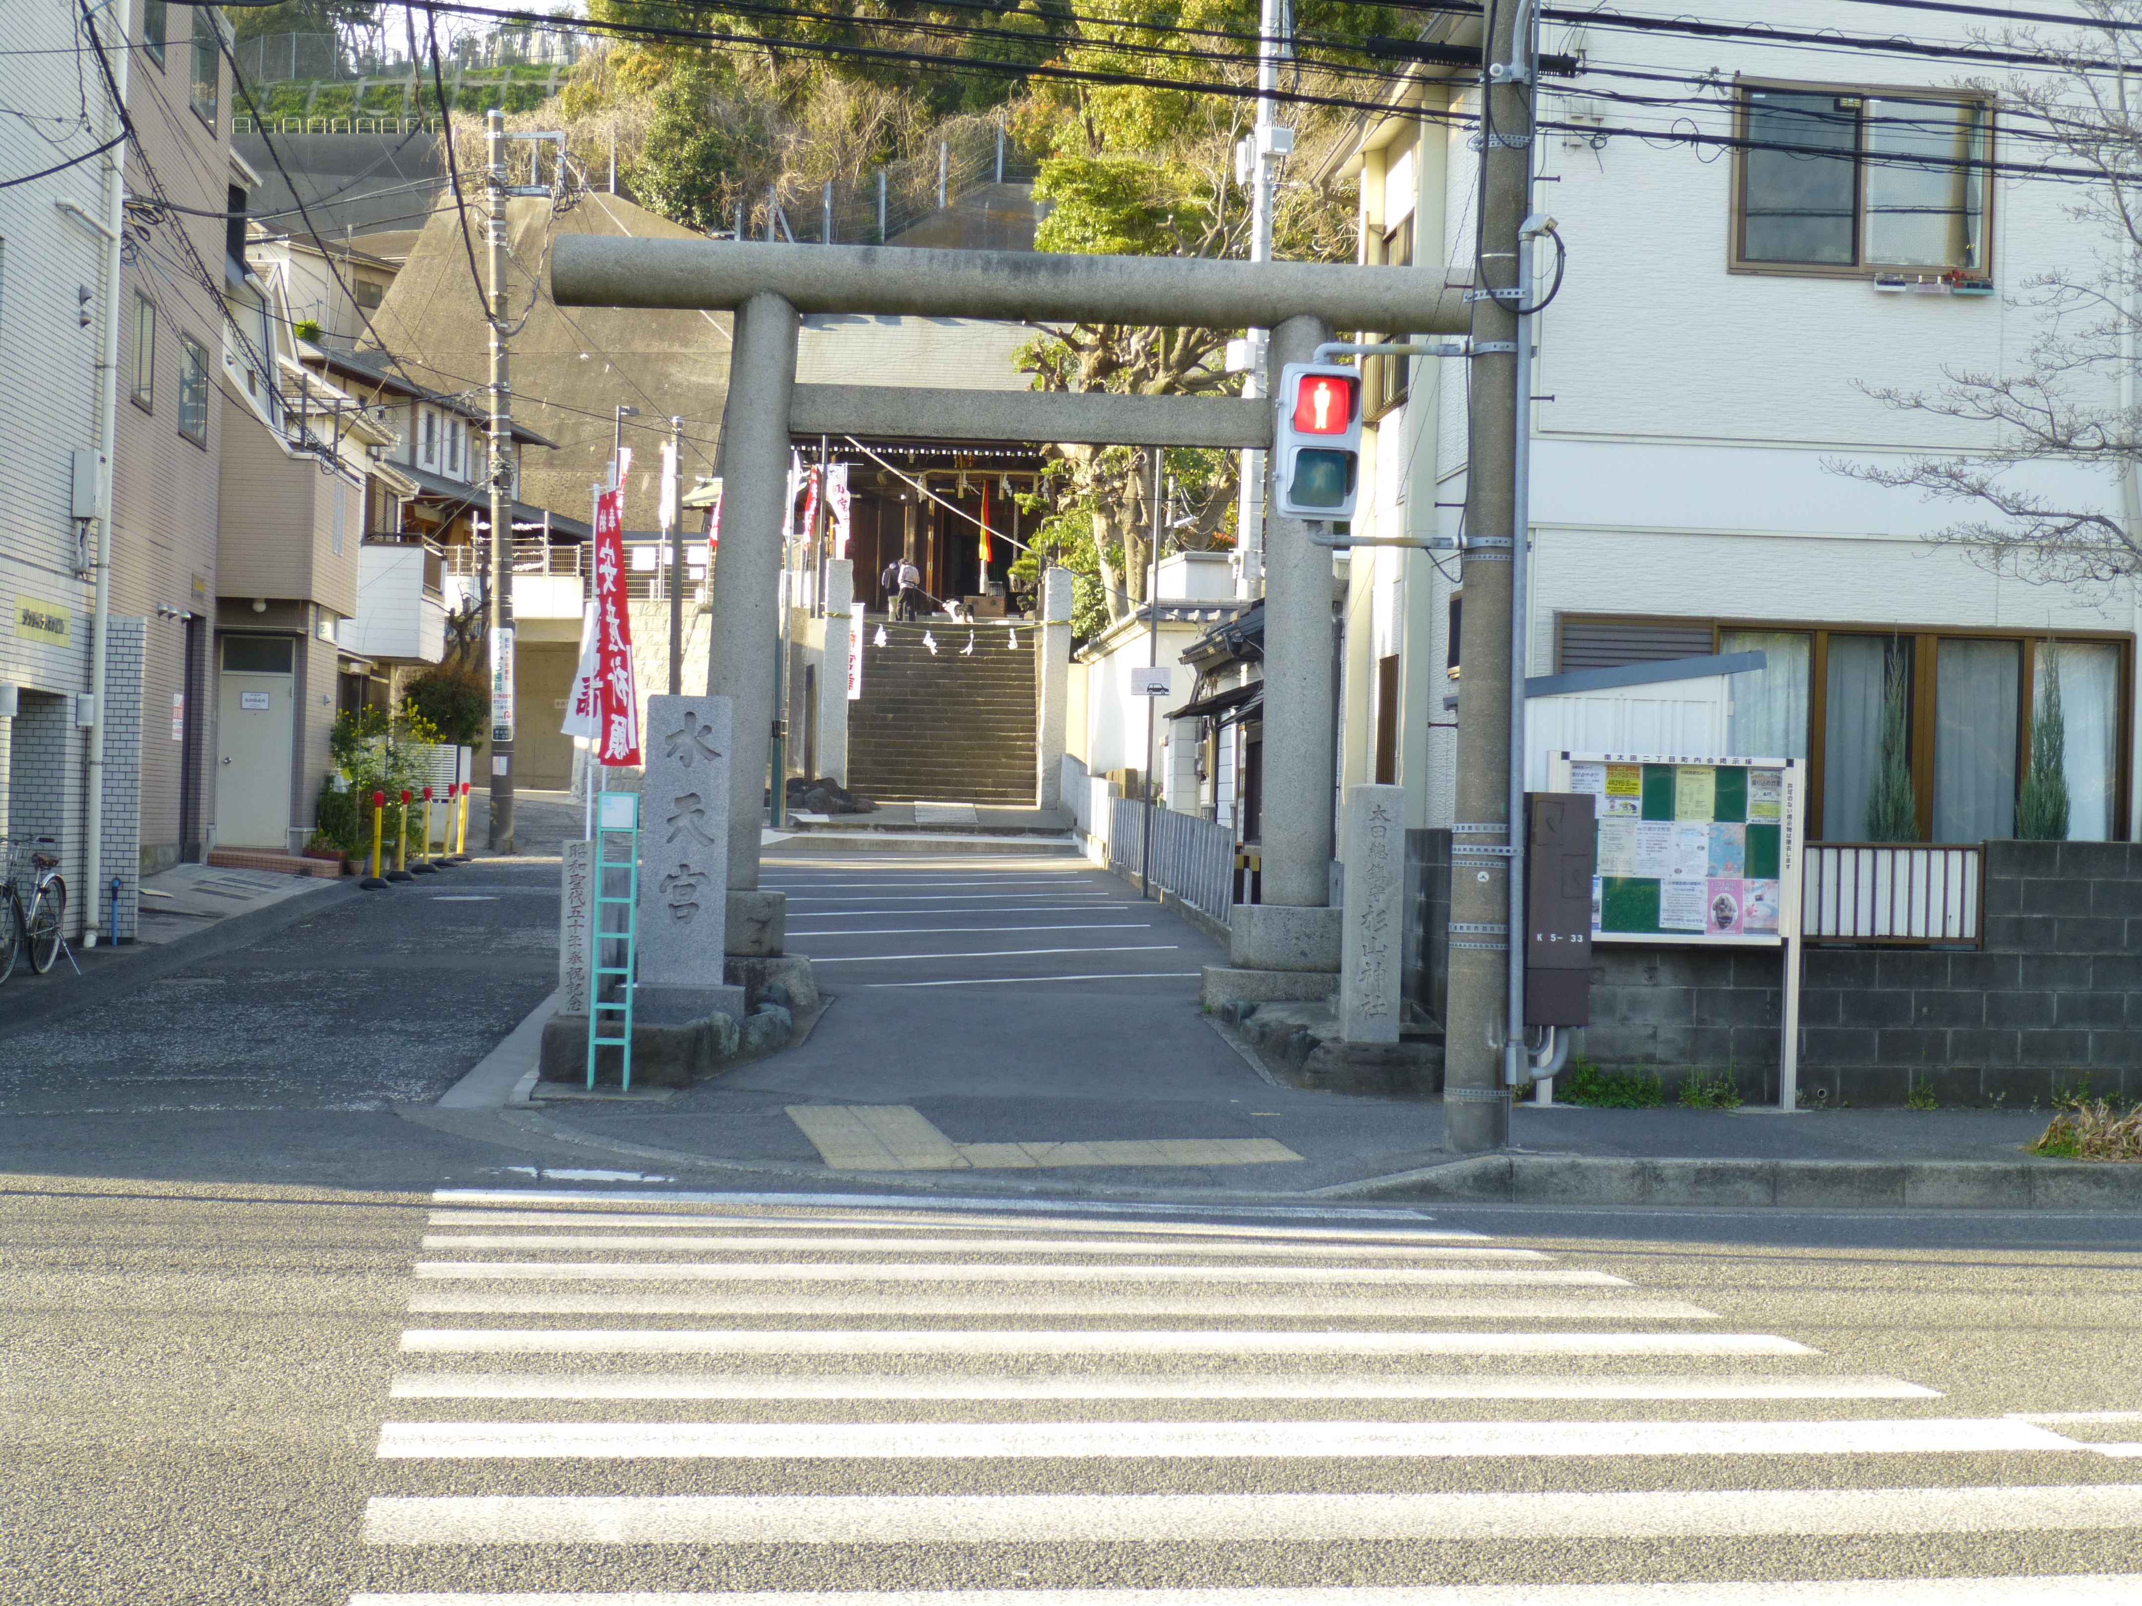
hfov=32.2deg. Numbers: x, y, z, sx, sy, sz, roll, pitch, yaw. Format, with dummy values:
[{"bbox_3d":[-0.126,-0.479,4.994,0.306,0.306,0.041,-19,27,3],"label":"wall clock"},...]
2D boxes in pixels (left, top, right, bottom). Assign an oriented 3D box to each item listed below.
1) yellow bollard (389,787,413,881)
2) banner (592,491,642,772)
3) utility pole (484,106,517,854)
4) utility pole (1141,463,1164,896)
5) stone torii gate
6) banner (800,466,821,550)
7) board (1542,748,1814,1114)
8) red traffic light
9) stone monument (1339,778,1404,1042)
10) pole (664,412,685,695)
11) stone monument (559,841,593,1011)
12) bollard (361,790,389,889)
[{"bbox_3d":[-6.663,0.325,37.000,0.270,0.890,0.270,2,-1,0],"label":"yellow bollard"},{"bbox_3d":[-2.545,-0.984,20.800,0.280,1.570,0.200,2,-1,-5],"label":"banner"},{"bbox_3d":[-7.573,-4.269,49.200,0.320,9.800,0.320,0,-1,0],"label":"utility pole"},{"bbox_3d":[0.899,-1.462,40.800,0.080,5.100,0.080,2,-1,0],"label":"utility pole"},{"bbox_3d":[-0.245,-1.058,20.500,5.330,4.020,0.650,2,-1,-2],"label":"stone torii gate"},{"bbox_3d":[-5.187,-5.887,74.000,0.400,1.680,0.300,2,-1,-5],"label":"banner"},{"bbox_3d":[3.238,0.691,19.900,1.380,1.900,0.100,2,-1,-9],"label":"board"},{"bbox_3d":[1.153,-1.828,17.000,0.320,0.310,0.200,2,-1,-6],"label":"red traffic light"},{"bbox_3d":[1.554,0.573,19.100,0.265,1.320,0.250,2,-1,-3],"label":"stone monument"},{"bbox_3d":[-5.059,-2.087,47.500,0.150,5.750,0.150,1,-1,0],"label":"pole"},{"bbox_3d":[-2.482,0.626,18.650,0.145,0.870,0.140,2,-1,-2],"label":"stone monument"},{"bbox_3d":[-7.355,0.372,39.300,0.300,1.000,0.300,2,-1,0],"label":"bollard"}]

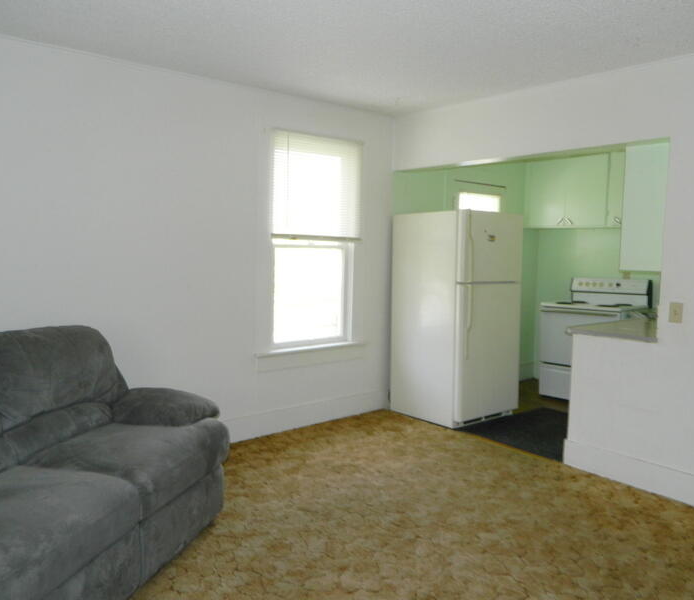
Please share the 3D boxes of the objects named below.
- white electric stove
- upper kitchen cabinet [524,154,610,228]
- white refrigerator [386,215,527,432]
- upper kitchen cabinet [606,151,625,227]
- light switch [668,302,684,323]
[{"bbox_3d":[2.301,0.385,5.369,0.640,1.150,0.760,-4,7,-39],"label":"white electric stove"},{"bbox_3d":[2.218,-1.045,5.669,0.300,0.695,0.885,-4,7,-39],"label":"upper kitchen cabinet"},{"bbox_3d":[0.937,0.125,4.984,0.770,1.705,0.760,-4,7,-39],"label":"white refrigerator"},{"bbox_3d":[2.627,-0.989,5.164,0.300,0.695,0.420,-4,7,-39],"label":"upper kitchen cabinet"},{"bbox_3d":[1.878,0.073,3.298,0.012,0.115,0.070,-4,7,-39],"label":"light switch"}]

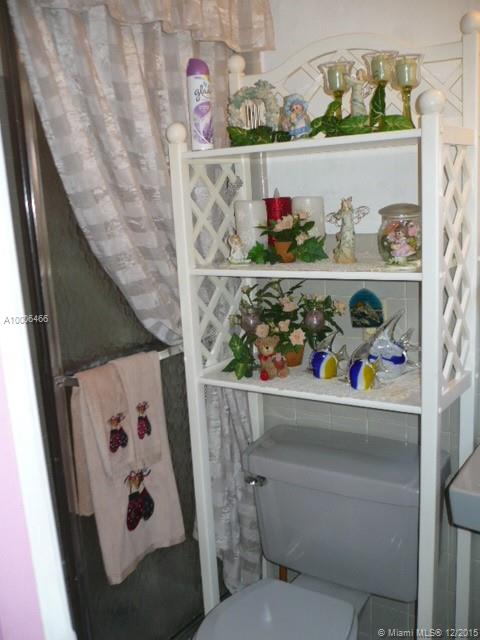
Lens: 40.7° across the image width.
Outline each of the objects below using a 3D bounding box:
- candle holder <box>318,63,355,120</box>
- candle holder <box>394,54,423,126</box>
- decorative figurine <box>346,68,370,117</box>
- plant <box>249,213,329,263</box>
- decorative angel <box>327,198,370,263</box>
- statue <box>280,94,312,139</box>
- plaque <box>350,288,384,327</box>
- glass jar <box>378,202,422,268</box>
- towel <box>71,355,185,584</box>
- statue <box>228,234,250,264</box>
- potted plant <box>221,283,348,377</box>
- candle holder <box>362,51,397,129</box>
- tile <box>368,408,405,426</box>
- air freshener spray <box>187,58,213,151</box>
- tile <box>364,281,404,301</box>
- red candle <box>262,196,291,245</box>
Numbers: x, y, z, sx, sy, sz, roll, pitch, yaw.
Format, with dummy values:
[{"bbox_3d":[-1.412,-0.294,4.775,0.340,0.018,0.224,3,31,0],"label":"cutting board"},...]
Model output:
[{"bbox_3d":[0.209,-0.468,1.400,0.076,0.162,0.076,4,13,34],"label":"candle holder"},{"bbox_3d":[0.345,-0.461,1.333,0.069,0.159,0.069,4,13,34],"label":"candle holder"},{"bbox_3d":[0.262,-0.472,1.417,0.068,0.158,0.050,1,12,22],"label":"decorative figurine"},{"bbox_3d":[0.114,-0.201,1.552,0.170,0.130,0.110,4,13,34],"label":"plant"},{"bbox_3d":[0.248,-0.207,1.489,0.095,0.152,0.058,1,12,19],"label":"decorative angel"},{"bbox_3d":[0.124,-0.434,1.398,0.064,0.106,0.050,4,13,34],"label":"statue"},{"bbox_3d":[0.320,-0.029,1.630,0.092,0.100,0.015,4,13,34],"label":"plaque"},{"bbox_3d":[0.343,-0.185,1.381,0.096,0.139,0.096,-3,11,1],"label":"glass jar"},{"bbox_3d":[-0.294,0.400,1.782,0.290,0.600,0.080,-14,15,-43],"label":"towel"},{"bbox_3d":[0.000,-0.172,1.574,0.054,0.068,0.045,-3,11,3],"label":"statue"},{"bbox_3d":[0.112,0.016,1.623,0.250,0.225,0.175,4,13,34],"label":"potted plant"},{"bbox_3d":[0.285,-0.461,1.312,0.076,0.176,0.076,4,14,33],"label":"candle holder"},{"bbox_3d":[0.383,0.216,1.688,0.108,0.108,0.010,4,14,33],"label":"tile"},{"bbox_3d":[-0.090,-0.485,1.477,0.053,0.203,0.053,-3,11,1],"label":"air freshener spray"},{"bbox_3d":[0.364,-0.105,1.624,0.108,0.108,0.010,4,14,33],"label":"tile"},{"bbox_3d":[0.098,-0.234,1.653,0.073,0.148,0.073,-3,11,4],"label":"red candle"}]

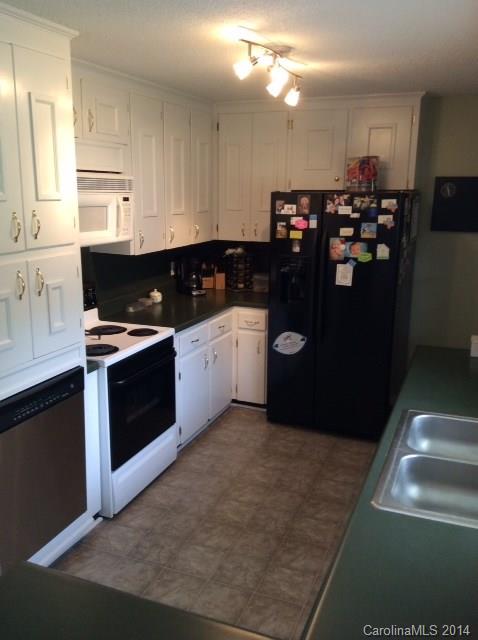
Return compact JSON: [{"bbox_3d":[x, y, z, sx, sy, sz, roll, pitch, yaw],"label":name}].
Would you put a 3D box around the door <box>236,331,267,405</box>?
[{"bbox_3d":[0.102,0.377,4.663,0.234,0.580,0.040,6,14,22],"label":"door"}]

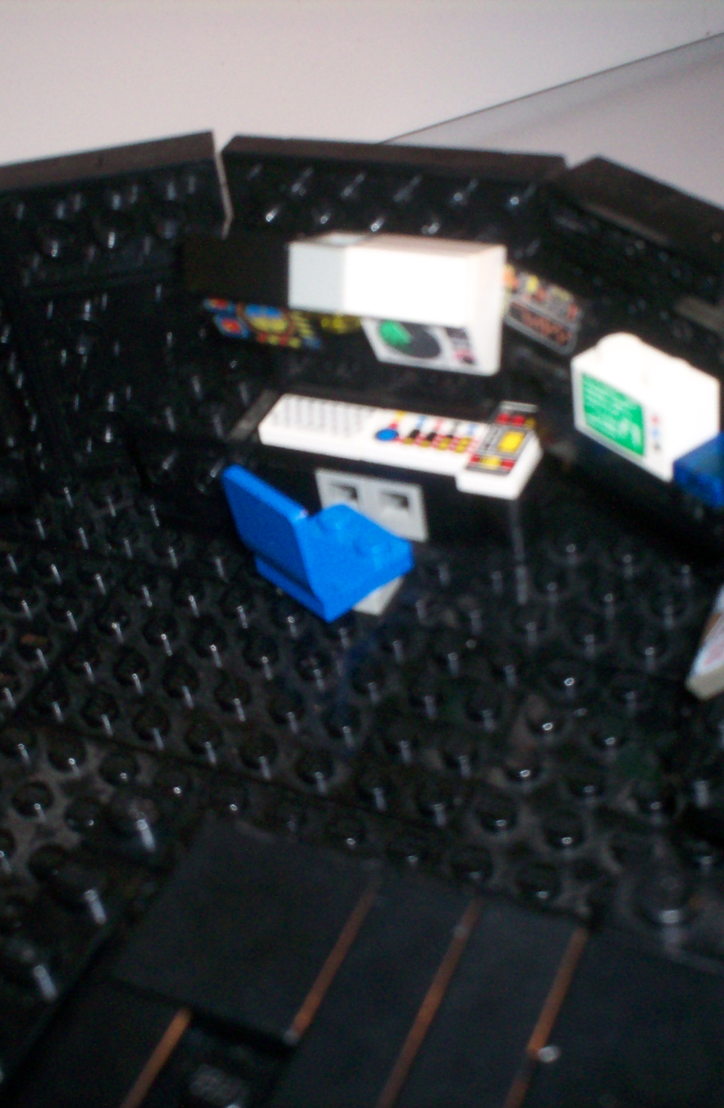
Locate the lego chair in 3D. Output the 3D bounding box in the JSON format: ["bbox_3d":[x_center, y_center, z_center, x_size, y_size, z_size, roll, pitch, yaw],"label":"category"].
[{"bbox_3d":[-0.006,-0.005,0.208,0.017,0.018,0.016,-32,44,-25],"label":"lego chair"}]

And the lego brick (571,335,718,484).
[{"bbox_3d":[0.034,-0.019,0.186,0.008,0.011,0.016,-31,44,-24],"label":"lego brick"}]

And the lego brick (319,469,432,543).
[{"bbox_3d":[0.003,-0.009,0.223,0.016,0.010,0.008,11,43,23],"label":"lego brick"}]

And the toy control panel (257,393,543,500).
[{"bbox_3d":[0.006,-0.017,0.217,0.040,0.003,0.016,11,44,24],"label":"toy control panel"}]

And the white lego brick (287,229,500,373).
[{"bbox_3d":[0.004,-0.031,0.194,0.024,0.016,0.012,9,20,22],"label":"white lego brick"}]

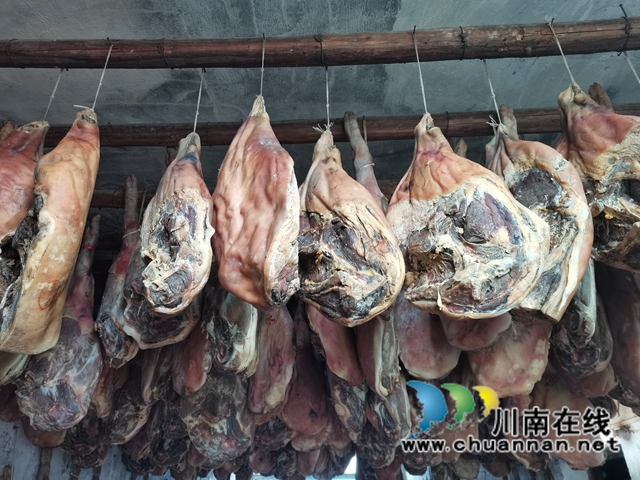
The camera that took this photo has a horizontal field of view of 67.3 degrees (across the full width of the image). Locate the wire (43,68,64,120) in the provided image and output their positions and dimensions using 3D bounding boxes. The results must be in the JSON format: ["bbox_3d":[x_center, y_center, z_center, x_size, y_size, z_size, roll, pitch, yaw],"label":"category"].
[{"bbox_3d":[-0.810,-0.444,1.456,0.008,0.205,0.008,-1,-28,0],"label":"wire"}]

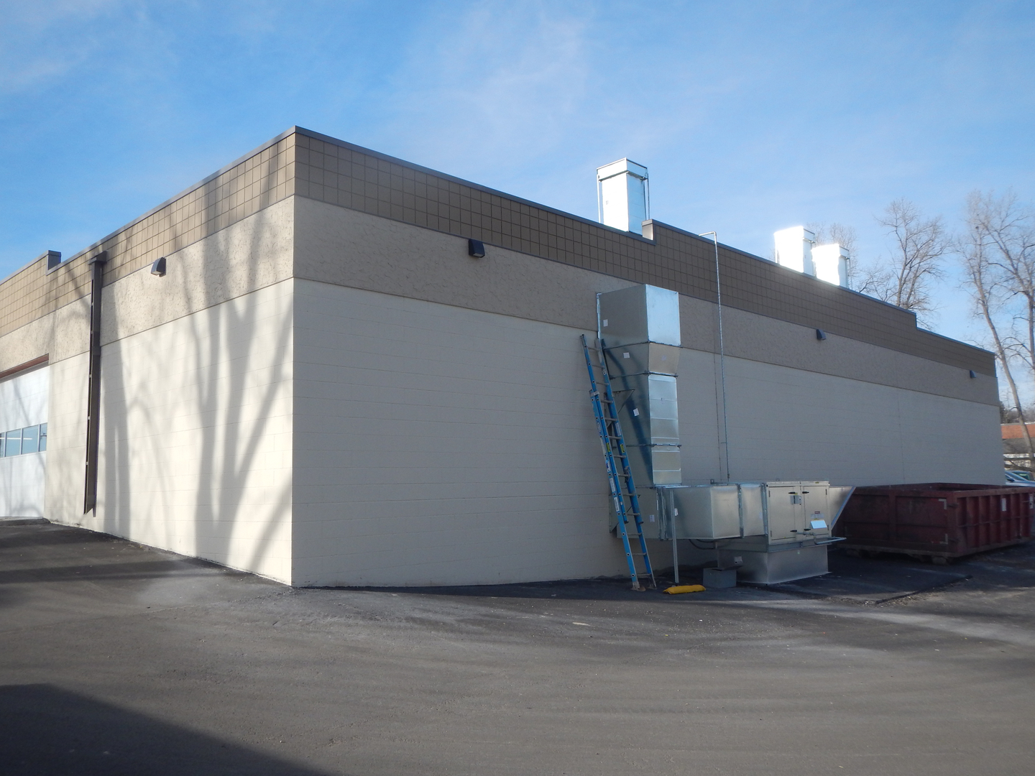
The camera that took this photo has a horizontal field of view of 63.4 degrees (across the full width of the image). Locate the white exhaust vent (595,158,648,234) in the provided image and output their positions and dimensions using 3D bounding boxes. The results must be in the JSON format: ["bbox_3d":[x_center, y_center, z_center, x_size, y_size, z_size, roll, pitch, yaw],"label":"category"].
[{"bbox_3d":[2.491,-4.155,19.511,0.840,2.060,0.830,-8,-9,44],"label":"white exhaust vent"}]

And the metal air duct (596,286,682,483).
[{"bbox_3d":[2.048,0.007,13.672,0.935,3.160,0.950,-8,-9,44],"label":"metal air duct"}]

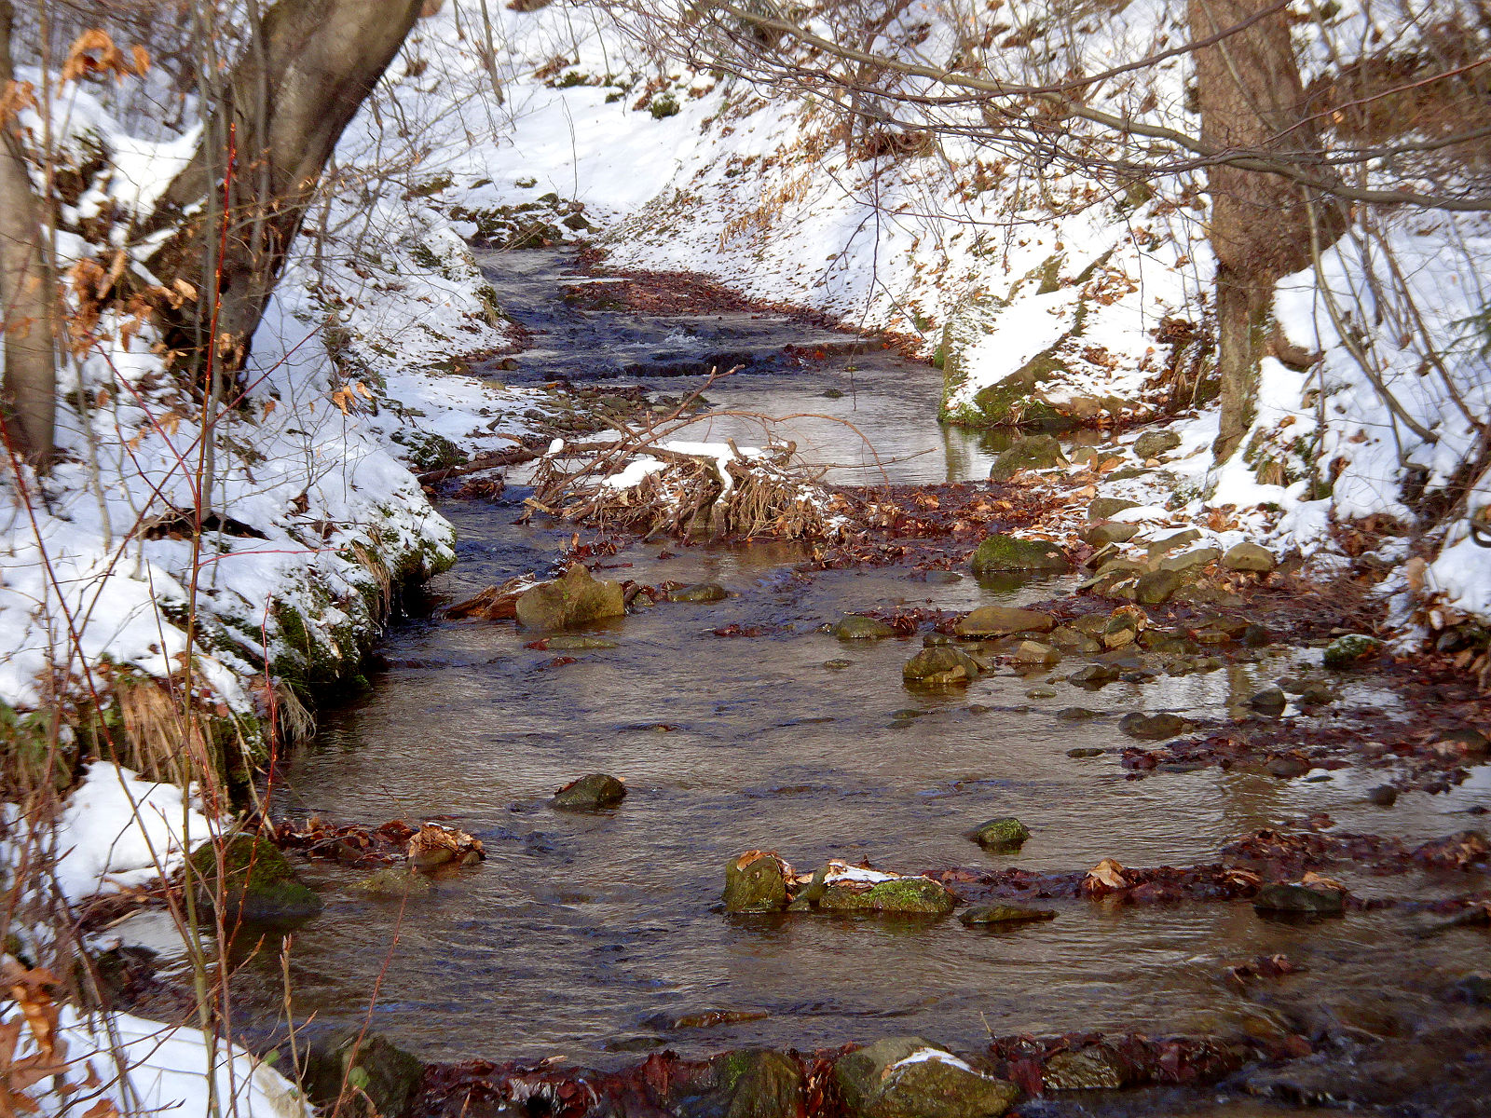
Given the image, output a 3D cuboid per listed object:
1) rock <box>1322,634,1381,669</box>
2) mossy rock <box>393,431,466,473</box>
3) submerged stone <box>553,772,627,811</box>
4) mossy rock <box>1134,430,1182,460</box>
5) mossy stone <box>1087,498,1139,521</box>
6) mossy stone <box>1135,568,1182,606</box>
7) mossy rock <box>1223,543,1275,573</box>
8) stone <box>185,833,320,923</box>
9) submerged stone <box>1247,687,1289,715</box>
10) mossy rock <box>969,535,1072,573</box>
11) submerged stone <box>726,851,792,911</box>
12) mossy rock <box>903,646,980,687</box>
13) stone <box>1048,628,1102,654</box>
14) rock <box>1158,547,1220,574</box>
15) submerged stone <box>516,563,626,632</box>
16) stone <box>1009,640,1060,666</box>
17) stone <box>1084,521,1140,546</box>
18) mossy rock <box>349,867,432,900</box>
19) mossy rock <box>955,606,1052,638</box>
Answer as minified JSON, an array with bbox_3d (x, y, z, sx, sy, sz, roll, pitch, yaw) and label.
[{"bbox_3d":[2.065,0.315,15.400,0.198,0.115,0.160,0,5,0],"label":"rock"},{"bbox_3d":[-1.637,-0.560,23.500,0.375,0.190,0.280,0,5,0],"label":"mossy rock"},{"bbox_3d":[-0.463,0.694,13.475,0.220,0.115,0.166,0,6,0],"label":"submerged stone"},{"bbox_3d":[1.883,-0.519,20.684,0.232,0.134,0.187,0,6,0],"label":"mossy rock"},{"bbox_3d":[1.550,-0.209,19.078,0.214,0.098,0.172,0,6,0],"label":"mossy stone"},{"bbox_3d":[1.593,0.110,17.450,0.180,0.135,0.160,0,5,0],"label":"mossy stone"},{"bbox_3d":[1.980,-0.007,17.774,0.217,0.116,0.164,0,6,0],"label":"mossy rock"},{"bbox_3d":[-1.270,0.829,11.730,0.341,0.236,0.289,0,6,0],"label":"stone"},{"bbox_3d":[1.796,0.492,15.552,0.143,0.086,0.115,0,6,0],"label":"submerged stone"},{"bbox_3d":[1.146,-0.019,18.900,0.419,0.160,0.270,0,5,0],"label":"mossy rock"},{"bbox_3d":[0.030,0.841,11.766,0.171,0.169,0.146,0,6,0],"label":"submerged stone"},{"bbox_3d":[0.701,0.386,16.099,0.275,0.148,0.221,0,6,0],"label":"mossy rock"},{"bbox_3d":[1.155,0.286,15.850,0.184,0.090,0.140,0,5,0],"label":"stone"},{"bbox_3d":[1.766,0.005,18.000,0.255,0.090,0.190,0,5,0],"label":"rock"},{"bbox_3d":[-0.649,0.142,16.750,0.406,0.250,0.270,0,5,0],"label":"submerged stone"},{"bbox_3d":[0.992,0.323,15.500,0.176,0.090,0.140,0,5,0],"label":"stone"},{"bbox_3d":[1.495,-0.105,18.484,0.231,0.100,0.186,0,6,0],"label":"stone"},{"bbox_3d":[-0.945,0.866,12.074,0.219,0.078,0.165,0,6,0],"label":"mossy rock"},{"bbox_3d":[0.942,0.228,16.400,0.359,0.110,0.230,0,5,0],"label":"mossy rock"}]

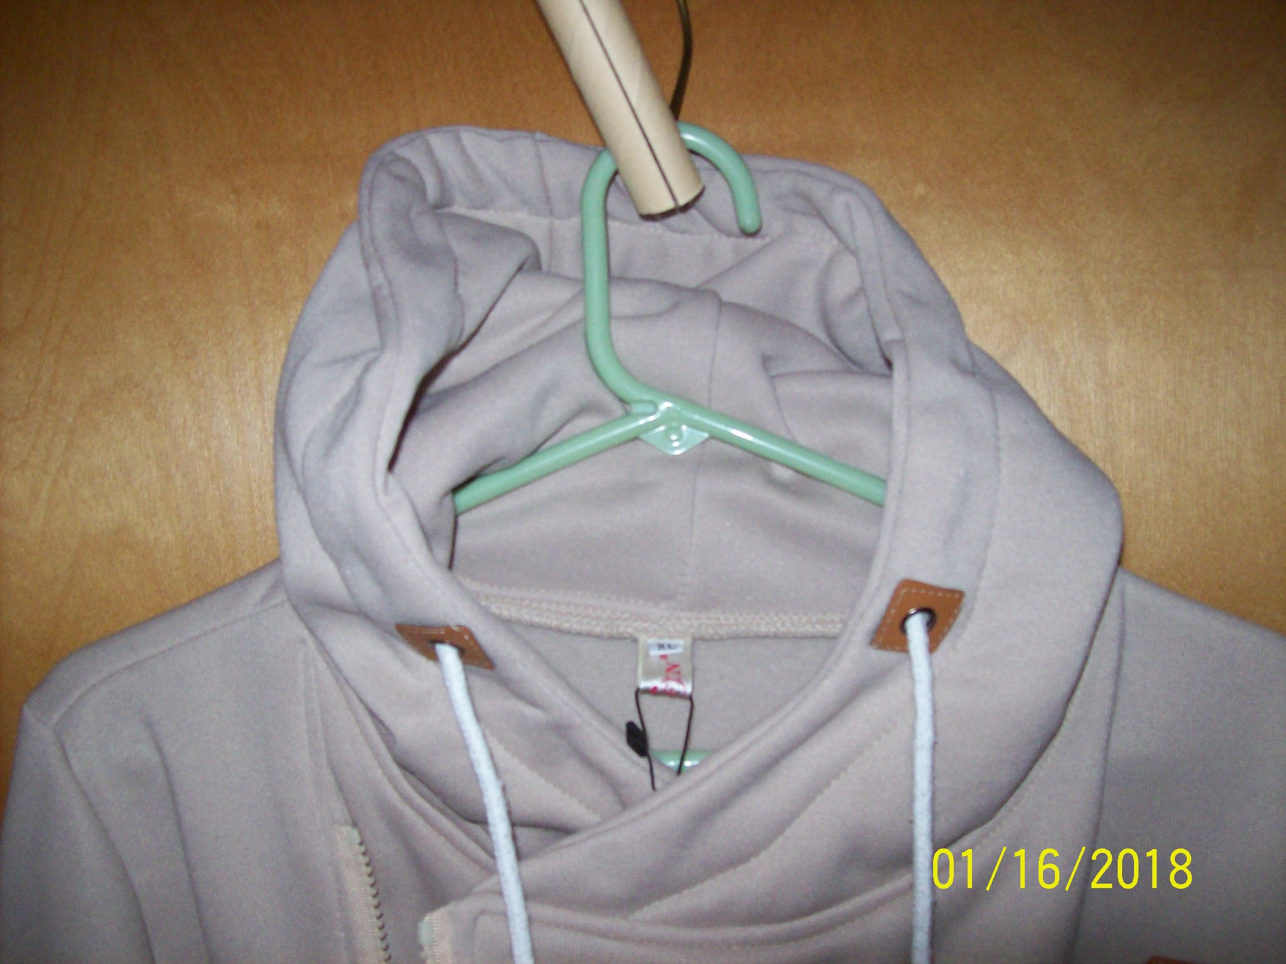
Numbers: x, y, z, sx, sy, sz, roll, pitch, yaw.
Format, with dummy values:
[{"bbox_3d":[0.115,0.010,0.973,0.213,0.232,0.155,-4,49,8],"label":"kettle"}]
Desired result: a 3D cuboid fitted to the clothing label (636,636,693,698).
[{"bbox_3d":[0.008,0.063,0.455,0.018,0.020,0.002,-2,3,0],"label":"clothing label"}]

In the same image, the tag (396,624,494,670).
[{"bbox_3d":[-0.067,0.056,0.455,0.026,0.026,0.003,-3,46,15],"label":"tag"}]

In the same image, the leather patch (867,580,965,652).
[{"bbox_3d":[0.094,0.046,0.455,0.026,0.027,0.003,13,22,-20],"label":"leather patch"}]

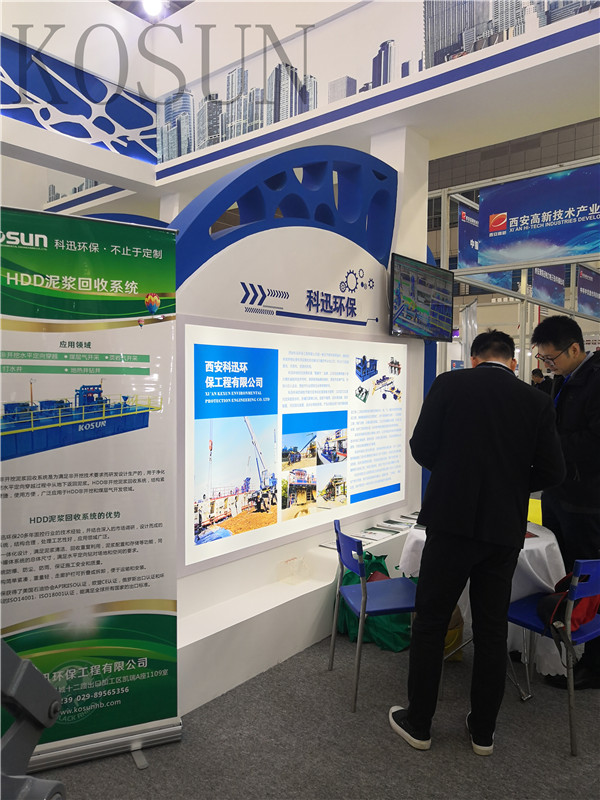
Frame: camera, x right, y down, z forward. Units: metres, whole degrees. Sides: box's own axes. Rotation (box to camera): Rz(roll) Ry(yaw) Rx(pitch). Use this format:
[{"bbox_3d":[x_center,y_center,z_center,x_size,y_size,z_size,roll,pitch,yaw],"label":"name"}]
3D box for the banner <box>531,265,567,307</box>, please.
[{"bbox_3d":[4.450,-2.200,11.110,0.030,0.940,1.830,1,2,38],"label":"banner"}]

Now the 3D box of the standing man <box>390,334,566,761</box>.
[{"bbox_3d":[0.770,0.540,2.680,0.670,1.670,0.530,0,2,11],"label":"standing man"}]

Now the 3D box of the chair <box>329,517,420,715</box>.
[{"bbox_3d":[0.400,0.989,2.979,0.450,0.755,0.430,0,2,-13],"label":"chair"}]

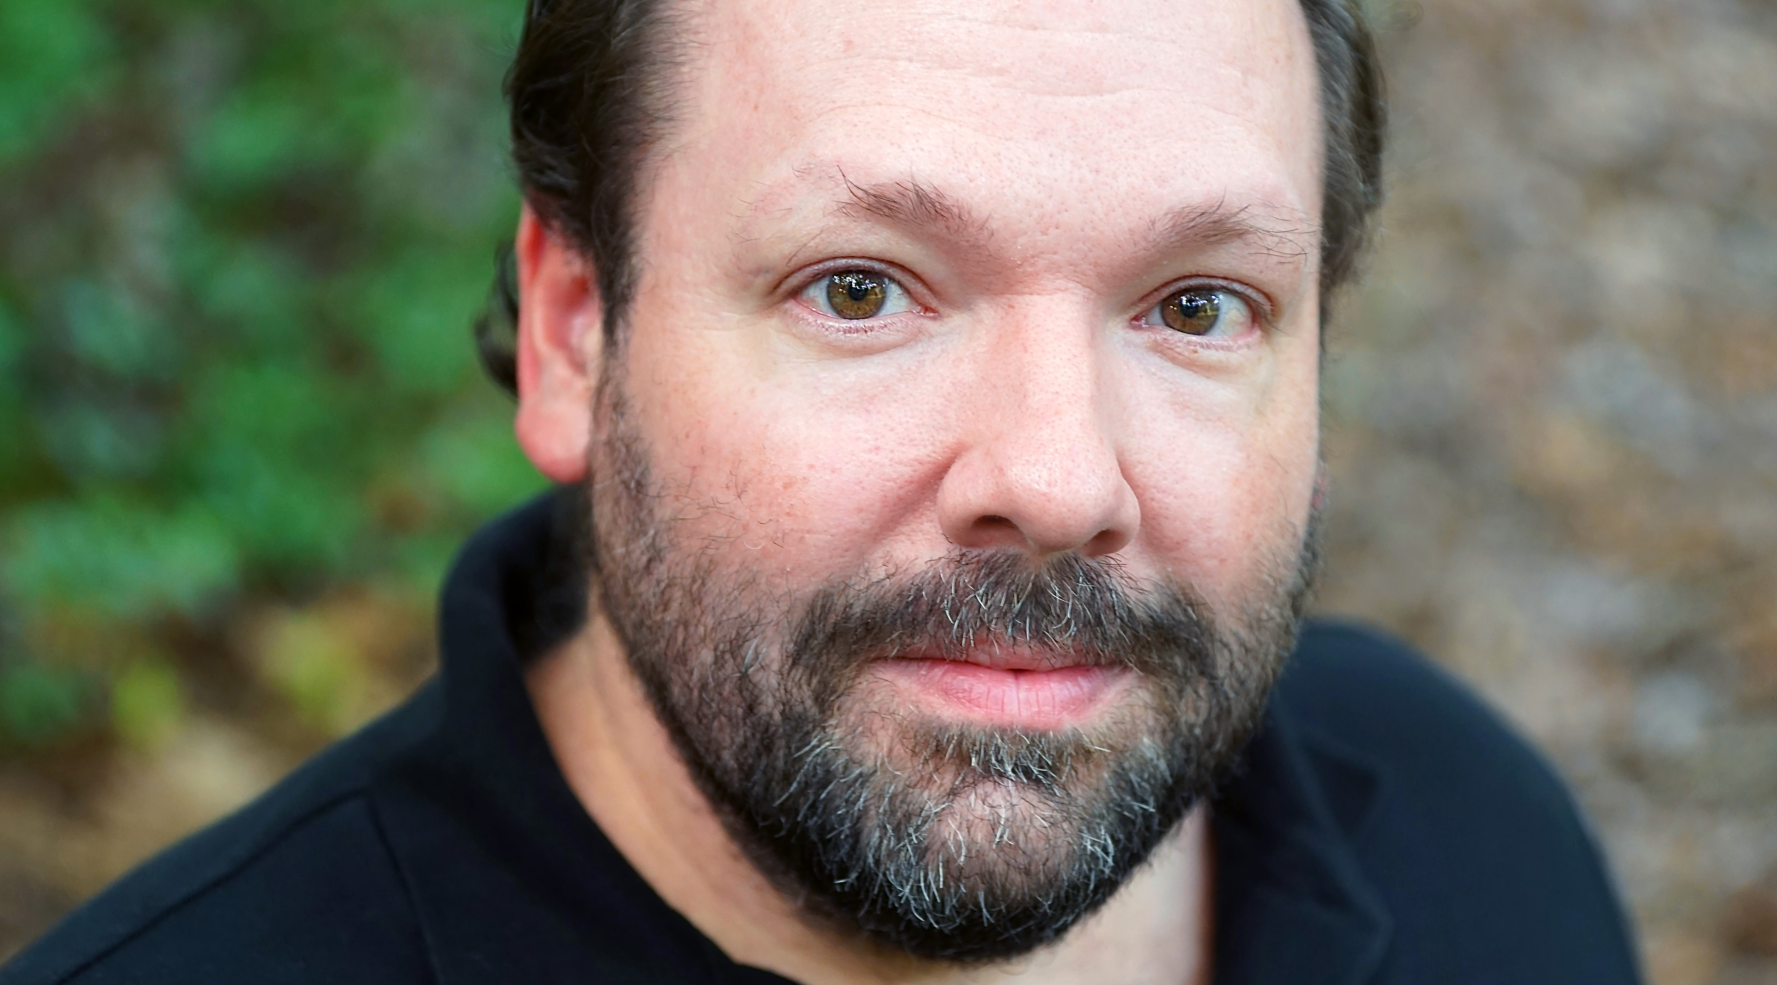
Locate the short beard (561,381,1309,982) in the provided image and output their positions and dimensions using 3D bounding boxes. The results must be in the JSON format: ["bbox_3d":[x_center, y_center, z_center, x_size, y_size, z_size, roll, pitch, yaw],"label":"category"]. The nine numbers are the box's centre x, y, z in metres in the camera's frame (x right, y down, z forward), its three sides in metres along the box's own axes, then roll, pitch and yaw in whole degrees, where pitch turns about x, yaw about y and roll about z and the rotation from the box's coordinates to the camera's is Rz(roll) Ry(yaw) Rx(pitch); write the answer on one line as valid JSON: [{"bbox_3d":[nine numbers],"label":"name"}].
[{"bbox_3d":[0.012,0.037,0.905,0.152,0.115,0.108,3,6,-13],"label":"short beard"}]

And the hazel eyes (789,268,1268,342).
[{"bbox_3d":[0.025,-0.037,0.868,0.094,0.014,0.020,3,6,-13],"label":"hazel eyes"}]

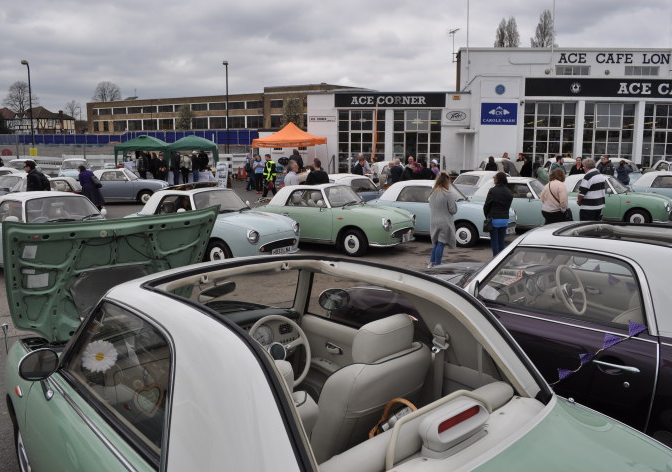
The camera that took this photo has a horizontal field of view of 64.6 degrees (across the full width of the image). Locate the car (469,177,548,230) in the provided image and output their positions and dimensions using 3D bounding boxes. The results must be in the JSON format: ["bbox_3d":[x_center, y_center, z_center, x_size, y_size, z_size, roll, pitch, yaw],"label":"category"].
[{"bbox_3d":[4.720,-0.795,13.644,3.740,1.365,1.630,6,11,32],"label":"car"}]

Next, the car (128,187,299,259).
[{"bbox_3d":[-2.500,-0.260,10.154,3.740,1.400,1.630,6,11,34],"label":"car"}]

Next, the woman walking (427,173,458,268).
[{"bbox_3d":[1.865,-0.264,9.275,0.520,1.660,0.420,3,10,17],"label":"woman walking"}]

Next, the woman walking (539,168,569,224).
[{"bbox_3d":[4.499,-0.523,10.954,0.550,1.650,0.420,1,9,3],"label":"woman walking"}]

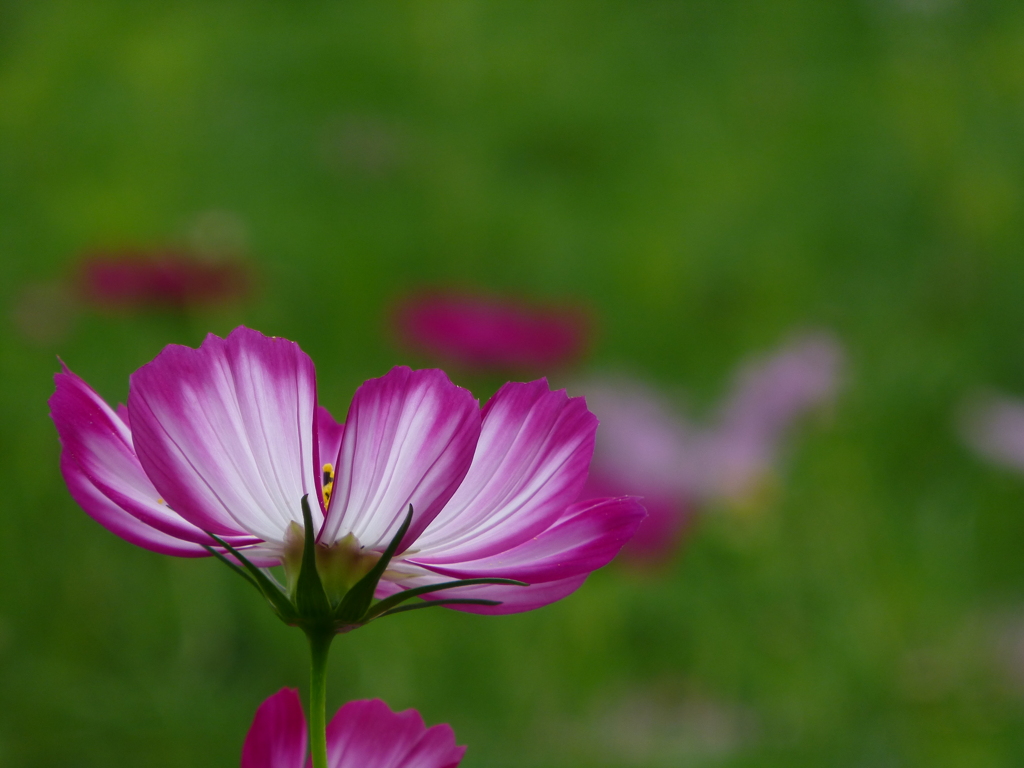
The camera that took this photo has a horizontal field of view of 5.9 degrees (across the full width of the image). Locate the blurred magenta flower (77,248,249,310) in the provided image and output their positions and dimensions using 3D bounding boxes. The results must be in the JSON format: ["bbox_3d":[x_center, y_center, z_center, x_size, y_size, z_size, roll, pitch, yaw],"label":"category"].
[{"bbox_3d":[-0.141,-0.042,4.000,0.068,0.020,0.068,2,7,0],"label":"blurred magenta flower"}]

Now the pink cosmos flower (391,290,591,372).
[{"bbox_3d":[-0.008,-0.019,3.550,0.068,0.022,0.068,7,8,0],"label":"pink cosmos flower"}]

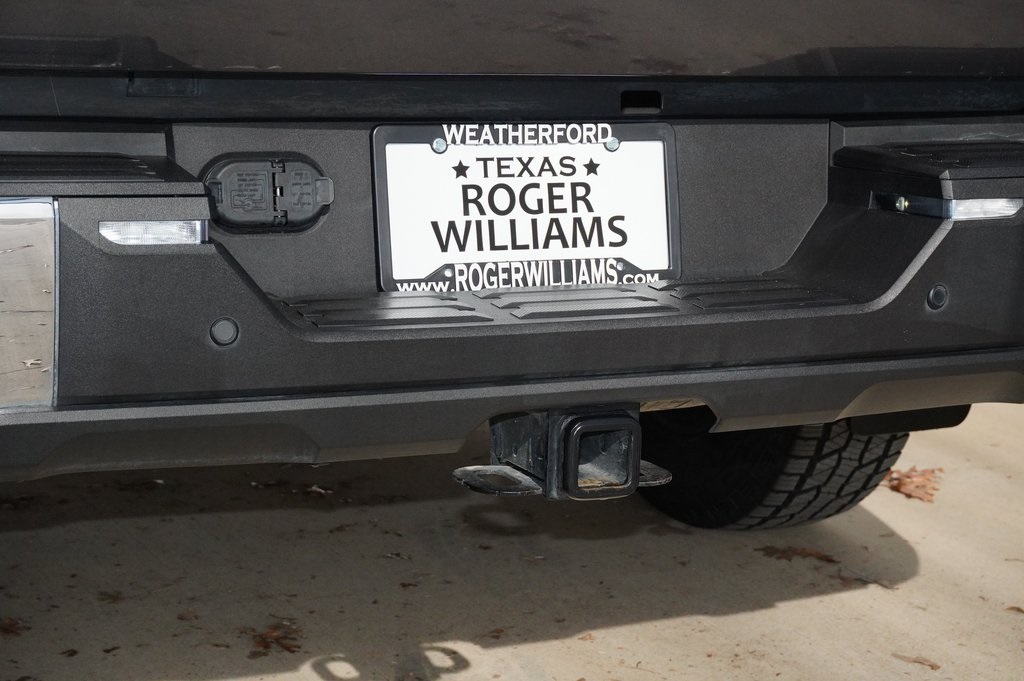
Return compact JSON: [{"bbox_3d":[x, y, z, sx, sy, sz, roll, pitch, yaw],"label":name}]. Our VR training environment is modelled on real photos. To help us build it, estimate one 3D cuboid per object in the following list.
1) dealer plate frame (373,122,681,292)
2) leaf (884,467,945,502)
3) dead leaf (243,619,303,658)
[{"bbox_3d":[0.018,-0.126,1.815,0.309,0.157,0.014,-3,0,-22],"label":"dealer plate frame"},{"bbox_3d":[0.737,0.264,3.501,0.115,0.035,0.140,2,8,12],"label":"leaf"},{"bbox_3d":[-0.324,0.399,2.568,0.082,0.022,0.115,-1,8,-7],"label":"dead leaf"}]

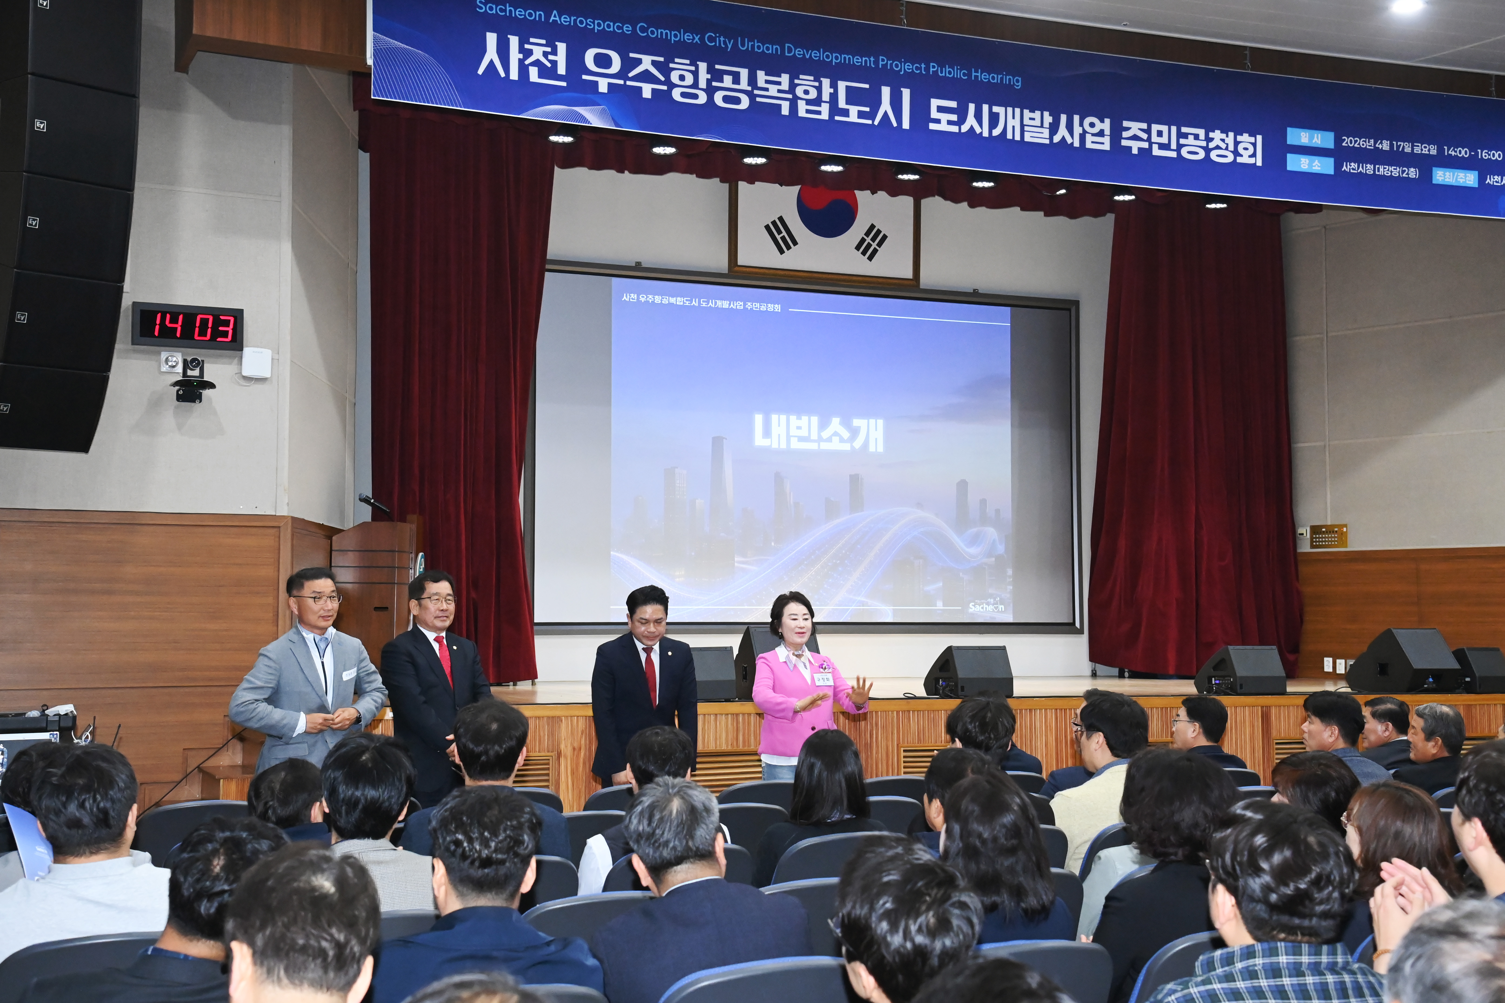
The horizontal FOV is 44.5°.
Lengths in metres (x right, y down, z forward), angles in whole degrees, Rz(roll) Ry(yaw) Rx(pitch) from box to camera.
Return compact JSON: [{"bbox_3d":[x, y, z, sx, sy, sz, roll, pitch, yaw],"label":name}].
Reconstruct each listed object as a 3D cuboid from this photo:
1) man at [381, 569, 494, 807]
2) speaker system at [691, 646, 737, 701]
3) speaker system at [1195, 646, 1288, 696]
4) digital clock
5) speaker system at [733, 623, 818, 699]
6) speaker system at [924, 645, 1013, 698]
[{"bbox_3d":[-1.370,1.178,7.950,0.500,1.750,0.330,3,-5,-40],"label":"man"},{"bbox_3d":[-0.376,1.094,11.734,0.409,0.333,0.482,1,-4,-19],"label":"speaker system"},{"bbox_3d":[3.409,1.179,12.862,0.409,0.333,0.482,2,-4,-23],"label":"speaker system"},{"bbox_3d":[-3.474,-1.069,11.324,0.654,0.258,0.080,2,-4,-21],"label":"digital clock"},{"bbox_3d":[0.161,0.950,10.882,0.420,0.430,0.520,2,-4,-22],"label":"speaker system"},{"bbox_3d":[1.449,1.140,12.345,0.409,0.333,0.482,2,-4,-23],"label":"speaker system"}]

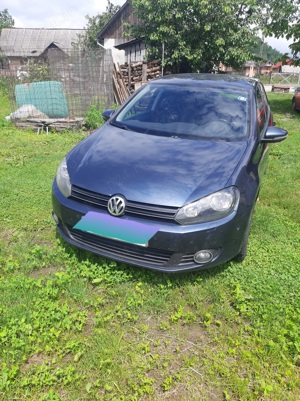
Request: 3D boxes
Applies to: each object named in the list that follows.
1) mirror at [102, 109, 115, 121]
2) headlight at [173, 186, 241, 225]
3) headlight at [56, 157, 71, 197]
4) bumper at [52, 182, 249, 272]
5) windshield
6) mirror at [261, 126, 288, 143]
[{"bbox_3d":[-0.457,-0.956,3.572,0.235,0.150,0.160,12,24,21],"label":"mirror"},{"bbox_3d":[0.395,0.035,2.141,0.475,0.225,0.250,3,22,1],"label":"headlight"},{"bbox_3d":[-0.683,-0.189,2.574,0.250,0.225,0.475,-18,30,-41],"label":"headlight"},{"bbox_3d":[-0.170,0.176,2.423,1.730,0.440,0.520,12,24,21],"label":"bumper"},{"bbox_3d":[0.351,-0.923,3.155,1.400,0.140,0.880,12,56,21],"label":"windshield"},{"bbox_3d":[1.175,-0.618,2.918,0.235,0.150,0.160,12,24,21],"label":"mirror"}]

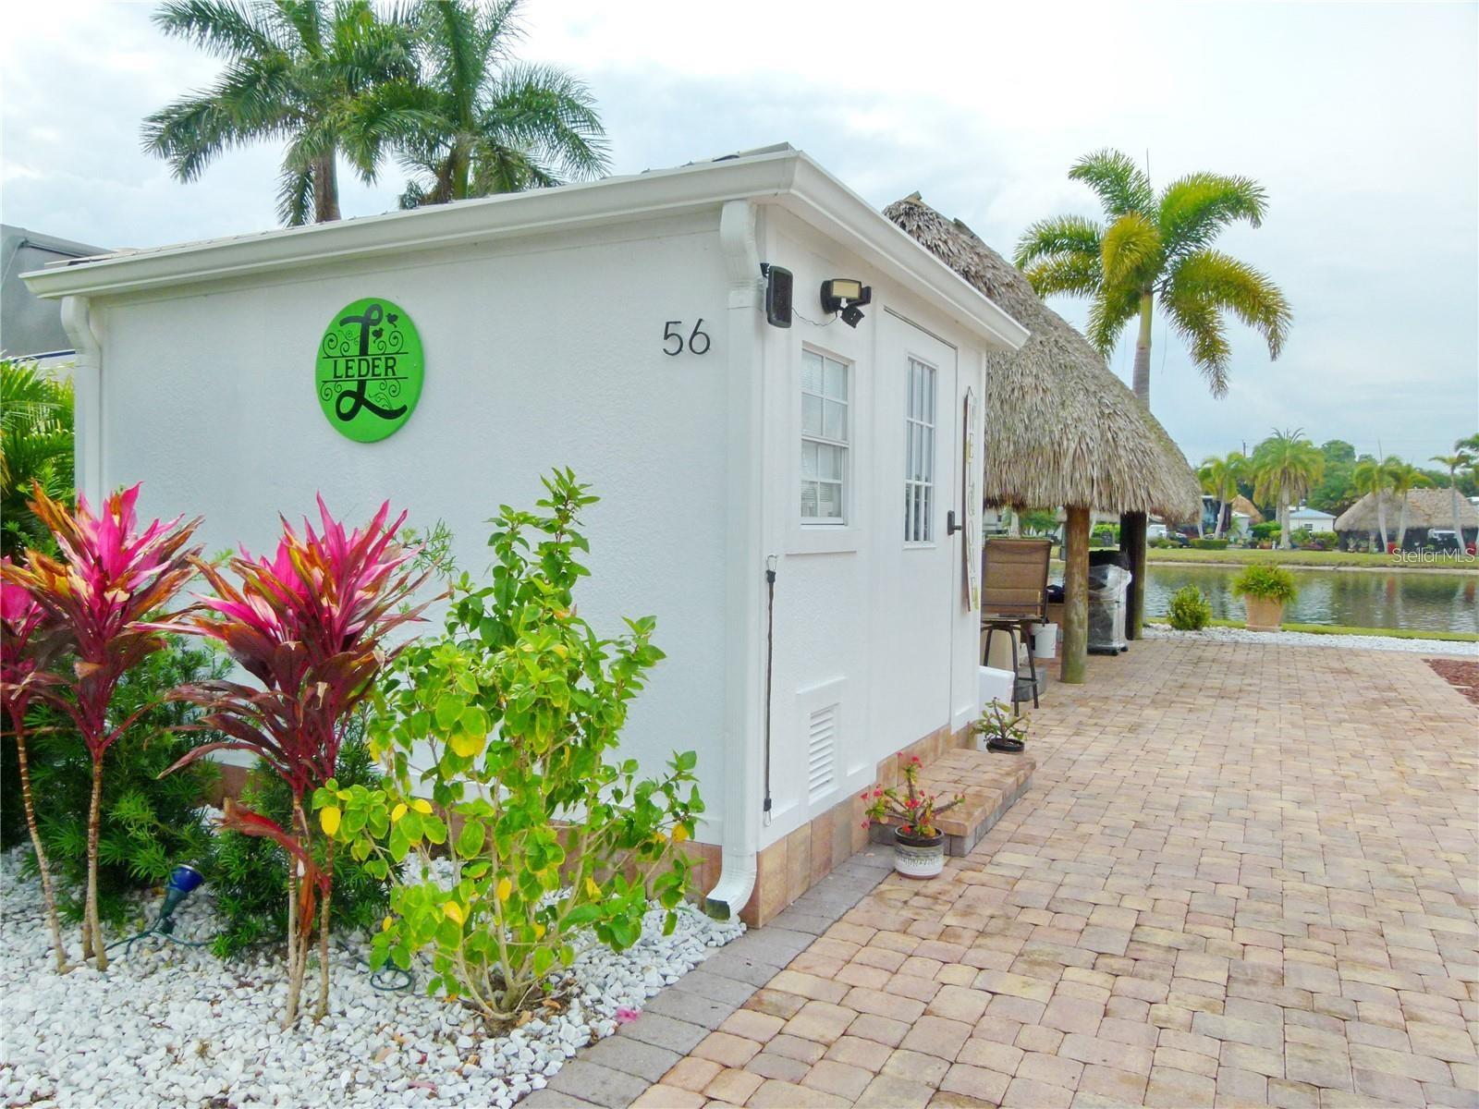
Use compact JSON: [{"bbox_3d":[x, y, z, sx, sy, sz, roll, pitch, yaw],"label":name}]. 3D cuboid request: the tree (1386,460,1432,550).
[{"bbox_3d":[47.017,-3.448,75.000,3.300,6.600,3.200,1,2,31],"label":"tree"}]

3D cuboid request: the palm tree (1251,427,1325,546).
[{"bbox_3d":[39.996,-4.683,78.000,5.100,8.700,5.100,1,2,27],"label":"palm tree"}]

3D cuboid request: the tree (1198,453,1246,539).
[{"bbox_3d":[35.680,-4.059,79.000,3.500,7.000,3.500,1,2,27],"label":"tree"}]

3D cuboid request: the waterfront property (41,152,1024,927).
[{"bbox_3d":[-0.853,-0.273,5.797,4.059,2.950,3.517,1,2,26],"label":"waterfront property"}]

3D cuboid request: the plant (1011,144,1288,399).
[{"bbox_3d":[5.823,-2.311,15.100,3.700,6.500,3.500,1,2,22],"label":"plant"}]

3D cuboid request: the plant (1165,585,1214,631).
[{"bbox_3d":[6.236,0.736,14.800,0.630,0.620,0.600,1,2,22],"label":"plant"}]

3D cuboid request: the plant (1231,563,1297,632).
[{"bbox_3d":[7.277,0.600,14.800,0.920,0.920,0.900,1,2,27],"label":"plant"}]

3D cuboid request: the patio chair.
[{"bbox_3d":[2.010,0.545,8.032,0.570,1.270,0.640,0,2,-13],"label":"patio chair"}]

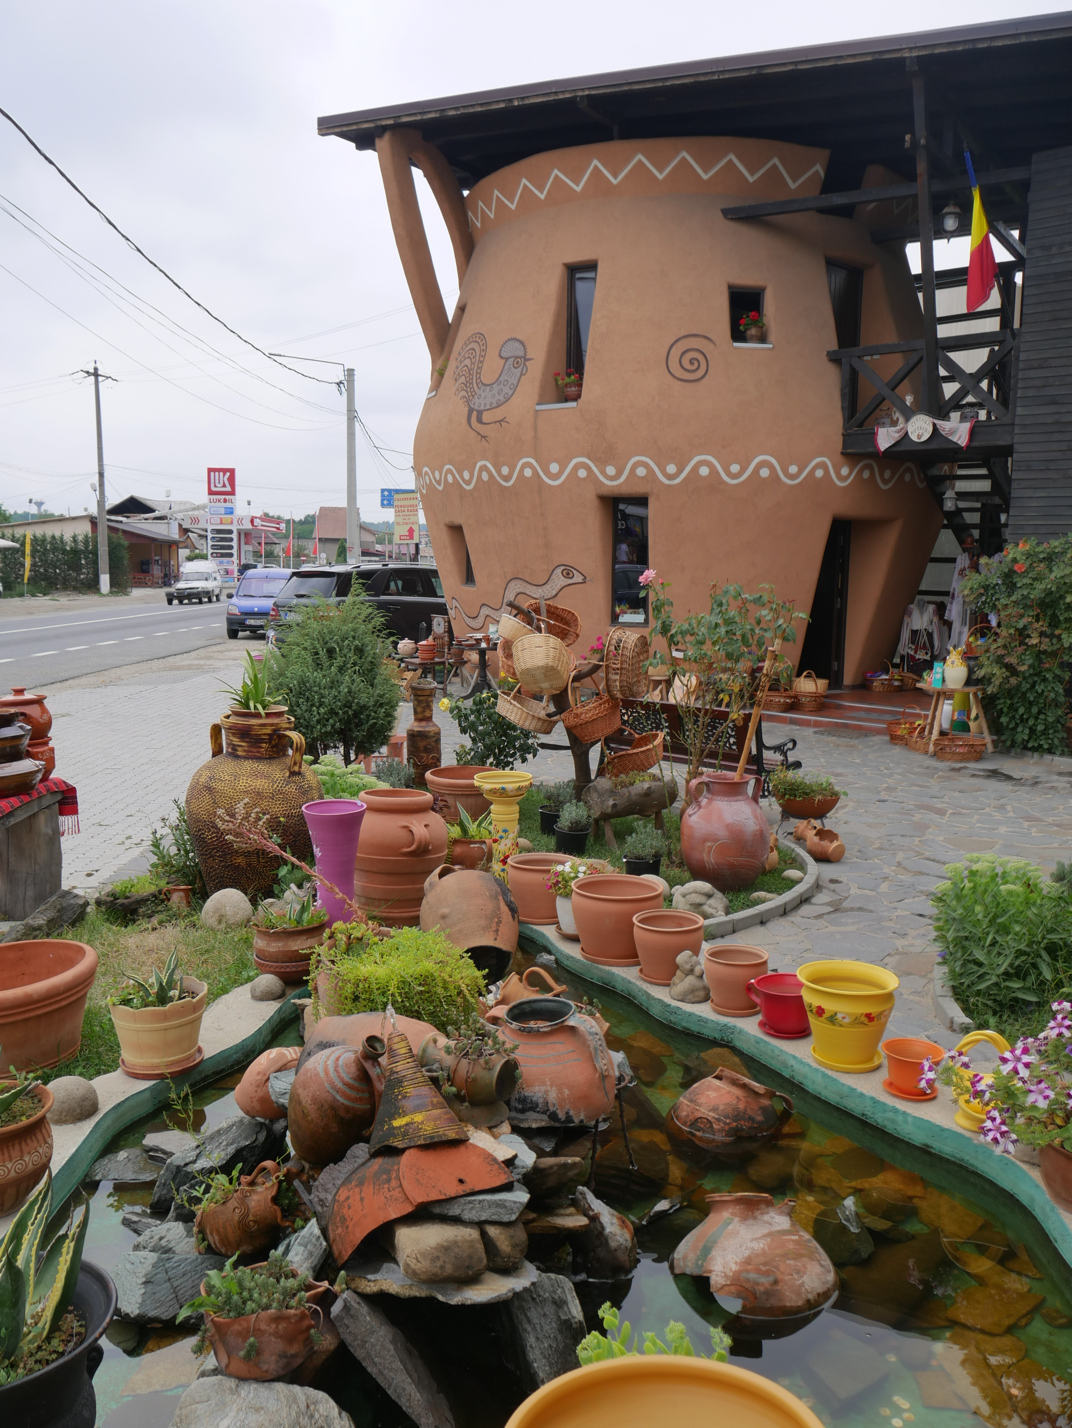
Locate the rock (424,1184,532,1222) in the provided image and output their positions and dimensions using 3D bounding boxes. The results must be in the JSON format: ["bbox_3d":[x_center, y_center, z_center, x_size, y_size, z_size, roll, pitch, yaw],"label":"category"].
[{"bbox_3d":[-0.132,1.083,2.570,0.235,0.065,0.160,1,7,5],"label":"rock"}]

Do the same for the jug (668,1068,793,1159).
[{"bbox_3d":[0.635,1.315,3.800,0.400,0.280,0.350,16,12,-11],"label":"jug"}]

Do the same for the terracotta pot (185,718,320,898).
[{"bbox_3d":[-1.393,0.455,5.704,0.640,0.836,0.640,0,7,0],"label":"terracotta pot"}]

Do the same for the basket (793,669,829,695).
[{"bbox_3d":[3.342,-0.387,14.046,0.455,0.300,0.300,1,7,0],"label":"basket"}]

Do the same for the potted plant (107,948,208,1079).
[{"bbox_3d":[-1.303,1.028,3.980,0.335,0.380,0.335,0,7,0],"label":"potted plant"}]

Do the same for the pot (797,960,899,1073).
[{"bbox_3d":[1.043,1.023,3.891,0.330,0.295,0.330,2,7,15],"label":"pot"}]

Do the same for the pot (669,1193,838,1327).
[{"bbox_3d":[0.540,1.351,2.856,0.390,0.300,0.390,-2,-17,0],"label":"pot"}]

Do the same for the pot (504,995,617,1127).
[{"bbox_3d":[0.069,1.020,3.392,0.335,0.305,0.325,-4,8,1],"label":"pot"}]

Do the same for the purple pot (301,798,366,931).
[{"bbox_3d":[-0.952,0.702,5.450,0.300,0.560,0.300,0,7,0],"label":"purple pot"}]

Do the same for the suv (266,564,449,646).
[{"bbox_3d":[-2.931,-1.999,23.397,1.900,1.800,4.750,5,8,37],"label":"suv"}]

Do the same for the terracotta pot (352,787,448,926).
[{"bbox_3d":[-0.638,0.665,5.398,0.470,0.585,0.510,1,7,0],"label":"terracotta pot"}]

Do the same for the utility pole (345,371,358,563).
[{"bbox_3d":[-5.630,-6.576,35.484,0.400,7.836,0.350,1,7,0],"label":"utility pole"}]

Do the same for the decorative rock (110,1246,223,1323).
[{"bbox_3d":[-0.842,1.311,2.660,0.270,0.140,0.220,3,7,20],"label":"decorative rock"}]

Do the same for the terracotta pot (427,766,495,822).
[{"bbox_3d":[-0.461,0.538,7.520,0.515,0.325,0.515,0,7,-4],"label":"terracotta pot"}]

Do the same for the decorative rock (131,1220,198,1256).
[{"bbox_3d":[-0.990,1.402,3.080,0.200,0.110,0.150,0,7,0],"label":"decorative rock"}]

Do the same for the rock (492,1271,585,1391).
[{"bbox_3d":[0.005,1.423,2.640,0.200,0.300,0.140,-3,8,-19],"label":"rock"}]

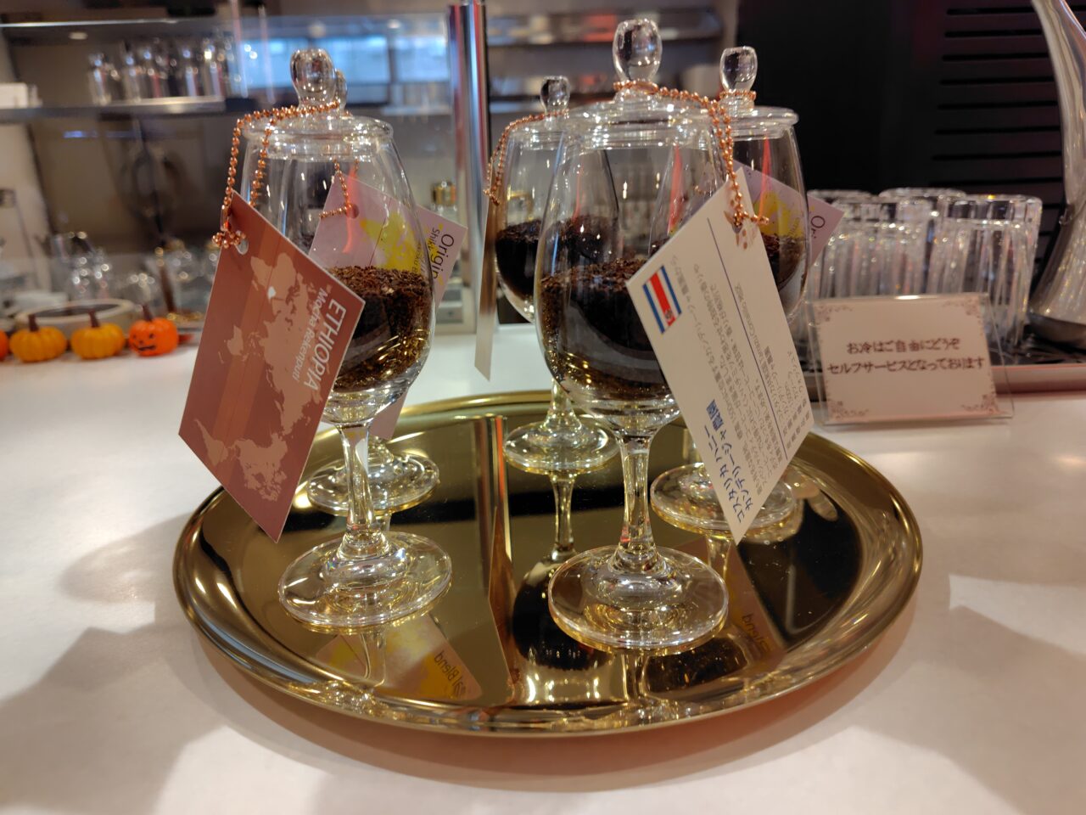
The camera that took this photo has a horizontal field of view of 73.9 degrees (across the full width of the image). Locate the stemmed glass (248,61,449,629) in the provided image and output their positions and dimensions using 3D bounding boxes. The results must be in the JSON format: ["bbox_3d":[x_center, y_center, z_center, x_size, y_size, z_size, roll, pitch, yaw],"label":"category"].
[{"bbox_3d":[-0.065,-0.021,0.233,0.062,0.173,0.062,-2,18,0],"label":"stemmed glass"}]

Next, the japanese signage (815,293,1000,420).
[{"bbox_3d":[0.209,-0.028,0.414,0.106,0.074,0.014,-2,-9,0],"label":"japanese signage"}]

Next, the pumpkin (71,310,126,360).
[{"bbox_3d":[-0.376,-0.061,0.603,0.039,0.041,0.039,-2,18,0],"label":"pumpkin"}]

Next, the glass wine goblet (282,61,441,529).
[{"bbox_3d":[-0.080,-0.047,0.311,0.062,0.173,0.062,-2,18,0],"label":"glass wine goblet"}]

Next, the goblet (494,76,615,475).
[{"bbox_3d":[0.008,-0.061,0.346,0.062,0.173,0.062,-2,18,0],"label":"goblet"}]

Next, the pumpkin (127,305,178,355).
[{"bbox_3d":[-0.332,-0.065,0.607,0.037,0.043,0.037,-3,18,-5],"label":"pumpkin"}]

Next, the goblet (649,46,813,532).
[{"bbox_3d":[0.074,-0.043,0.285,0.062,0.173,0.062,-2,18,0],"label":"goblet"}]

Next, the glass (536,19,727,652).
[{"bbox_3d":[0.029,-0.019,0.218,0.062,0.173,0.062,-2,18,0],"label":"glass"}]

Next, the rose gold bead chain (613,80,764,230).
[{"bbox_3d":[0.039,-0.069,0.193,0.043,0.039,0.015,8,21,28],"label":"rose gold bead chain"}]

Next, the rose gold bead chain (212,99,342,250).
[{"bbox_3d":[-0.077,-0.068,0.206,0.021,0.041,0.045,8,21,28],"label":"rose gold bead chain"}]

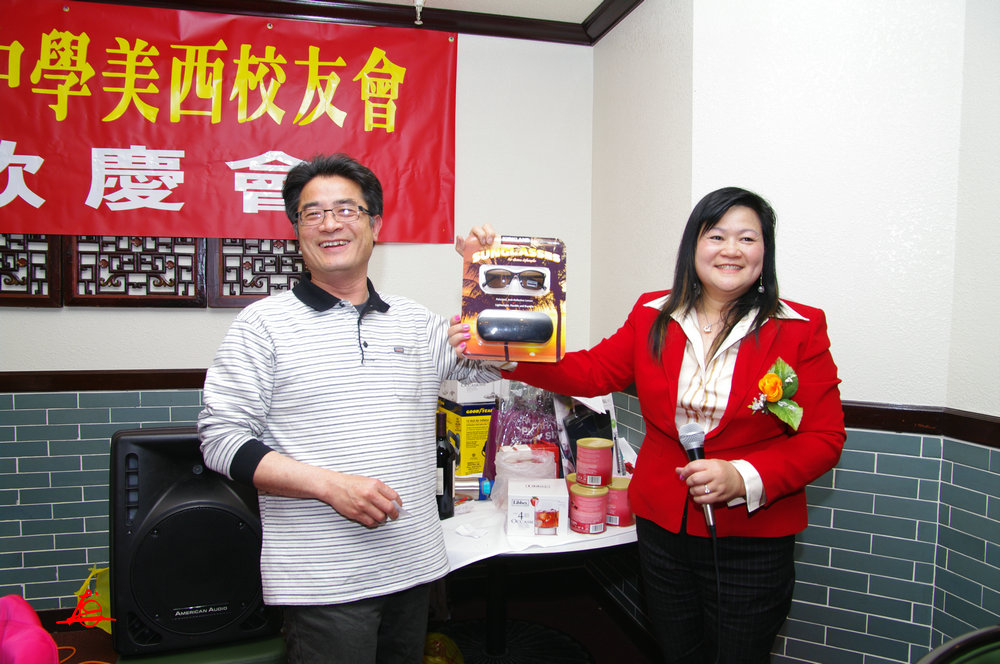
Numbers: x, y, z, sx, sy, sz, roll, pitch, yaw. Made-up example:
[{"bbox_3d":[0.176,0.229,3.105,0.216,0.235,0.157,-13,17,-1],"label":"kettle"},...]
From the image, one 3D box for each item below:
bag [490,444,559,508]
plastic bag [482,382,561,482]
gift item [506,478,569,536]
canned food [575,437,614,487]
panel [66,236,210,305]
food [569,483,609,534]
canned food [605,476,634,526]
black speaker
[{"bbox_3d":[0.077,0.445,2.078,0.205,0.175,0.150,0,4,0],"label":"bag"},{"bbox_3d":[0.071,0.349,2.227,0.255,0.345,0.160,0,4,0],"label":"plastic bag"},{"bbox_3d":[0.105,0.490,1.876,0.162,0.112,0.157,0,4,0],"label":"gift item"},{"bbox_3d":[0.269,0.369,1.886,0.103,0.118,0.103,0,4,0],"label":"canned food"},{"bbox_3d":[-1.458,-0.399,2.666,0.524,0.600,0.035,-1,4,-12],"label":"panel"},{"bbox_3d":[0.247,0.489,1.862,0.103,0.118,0.103,0,4,0],"label":"food"},{"bbox_3d":[0.345,0.486,1.916,0.103,0.118,0.103,0,4,0],"label":"canned food"},{"bbox_3d":[-0.923,0.586,2.082,0.432,0.625,0.360,-1,4,-17],"label":"black speaker"}]

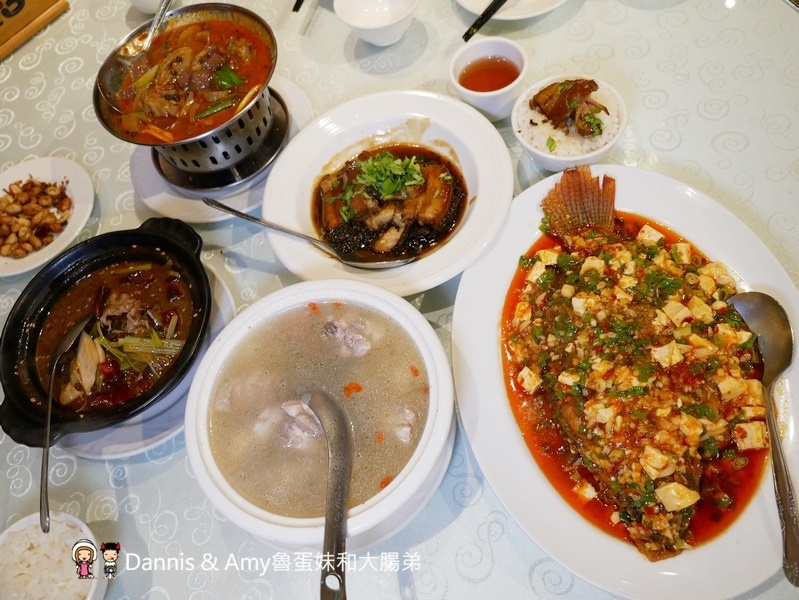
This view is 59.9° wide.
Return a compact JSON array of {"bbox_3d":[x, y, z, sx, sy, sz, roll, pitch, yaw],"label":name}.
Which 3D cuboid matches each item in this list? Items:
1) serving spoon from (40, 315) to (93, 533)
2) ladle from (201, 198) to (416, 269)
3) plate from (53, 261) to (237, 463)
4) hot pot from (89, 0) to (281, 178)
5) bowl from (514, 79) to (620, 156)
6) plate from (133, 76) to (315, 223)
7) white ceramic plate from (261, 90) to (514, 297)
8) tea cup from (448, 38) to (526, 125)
[{"bbox_3d":[-0.282,0.094,0.592,0.045,0.034,0.211,-11,52,5],"label":"serving spoon"},{"bbox_3d":[-0.088,-0.067,0.681,0.225,0.028,0.045,16,66,10],"label":"ladle"},{"bbox_3d":[-0.255,0.051,0.676,0.215,0.022,0.215,-5,62,9],"label":"plate"},{"bbox_3d":[-0.206,-0.206,0.738,0.193,0.104,0.193,-5,62,9],"label":"hot pot"},{"bbox_3d":[0.168,-0.166,0.689,0.108,0.052,0.108,-5,62,9],"label":"bowl"},{"bbox_3d":[-0.197,-0.171,0.783,0.214,0.022,0.214,-5,62,9],"label":"plate"},{"bbox_3d":[-0.011,-0.103,0.700,0.250,0.038,0.250,-5,62,9],"label":"white ceramic plate"},{"bbox_3d":[0.097,-0.226,0.733,0.082,0.057,0.082,-5,62,9],"label":"tea cup"}]

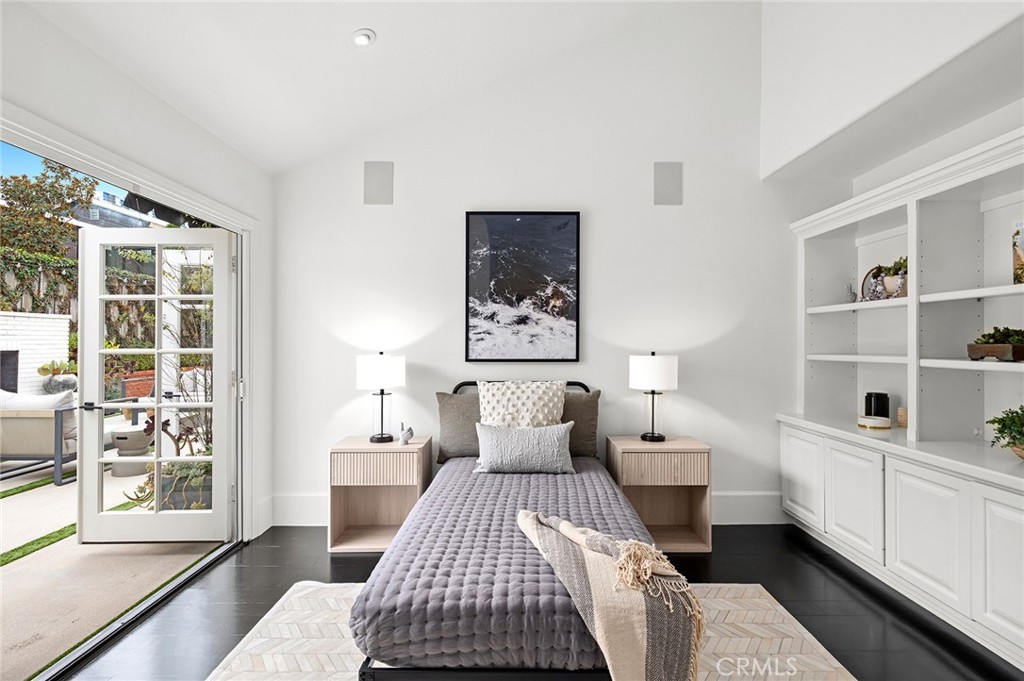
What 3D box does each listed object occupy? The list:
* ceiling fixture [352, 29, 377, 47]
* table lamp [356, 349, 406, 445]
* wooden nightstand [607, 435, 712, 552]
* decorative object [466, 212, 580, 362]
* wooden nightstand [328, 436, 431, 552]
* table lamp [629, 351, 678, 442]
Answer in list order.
[{"bbox_3d":[-0.767,-1.575,2.363,0.130,0.040,0.130,-22,0,0],"label":"ceiling fixture"},{"bbox_3d":[-0.873,0.373,3.040,0.328,0.590,0.328,0,0,0],"label":"table lamp"},{"bbox_3d":[0.955,0.990,3.013,0.575,0.641,0.390,0,0,0],"label":"wooden nightstand"},{"bbox_3d":[0.076,-0.377,3.215,0.802,1.057,0.040,0,0,0],"label":"decorative object"},{"bbox_3d":[-0.850,0.990,3.013,0.573,0.641,0.390,0,0,0],"label":"wooden nightstand"},{"bbox_3d":[0.949,0.373,3.050,0.325,0.590,0.325,0,0,0],"label":"table lamp"}]

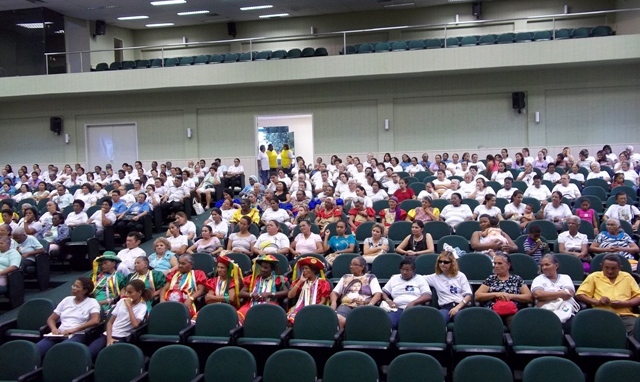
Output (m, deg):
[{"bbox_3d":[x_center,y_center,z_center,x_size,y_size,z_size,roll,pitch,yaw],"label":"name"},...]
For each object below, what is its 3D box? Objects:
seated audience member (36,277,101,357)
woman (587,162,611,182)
[{"bbox_3d":[-2.758,1.605,6.394,0.580,1.234,0.850,-1,3,16],"label":"seated audience member"},{"bbox_3d":[6.473,-0.090,13.621,0.540,1.162,0.780,-1,3,11],"label":"woman"}]

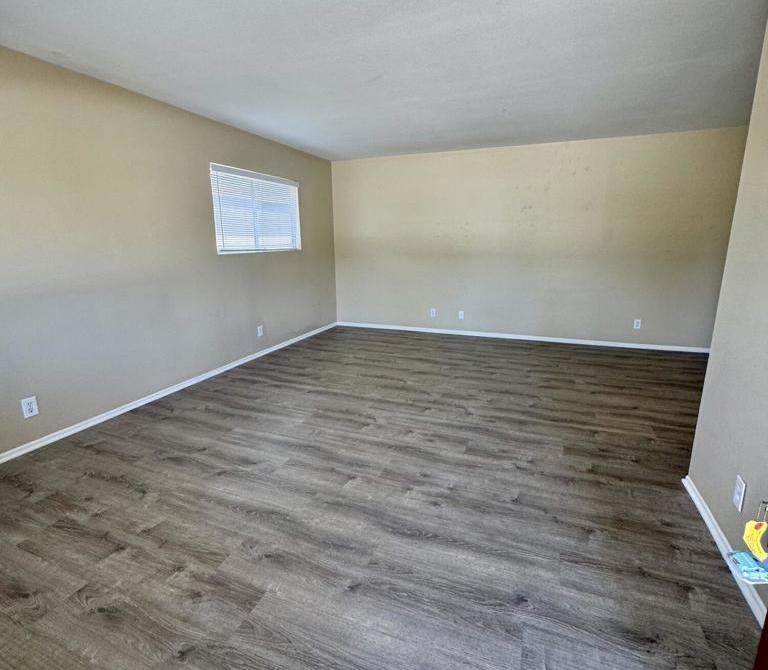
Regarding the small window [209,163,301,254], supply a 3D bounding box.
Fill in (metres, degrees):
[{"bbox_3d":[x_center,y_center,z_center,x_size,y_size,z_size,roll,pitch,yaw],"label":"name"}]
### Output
[{"bbox_3d":[-1.385,-1.382,4.724,0.050,0.850,1.510,5,14,21],"label":"small window"}]

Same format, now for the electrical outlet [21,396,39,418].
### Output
[{"bbox_3d":[-2.303,0.471,2.697,0.010,0.118,0.076,5,14,21],"label":"electrical outlet"}]

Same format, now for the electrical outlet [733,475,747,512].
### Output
[{"bbox_3d":[1.453,0.647,1.688,0.010,0.118,0.075,5,14,21],"label":"electrical outlet"}]

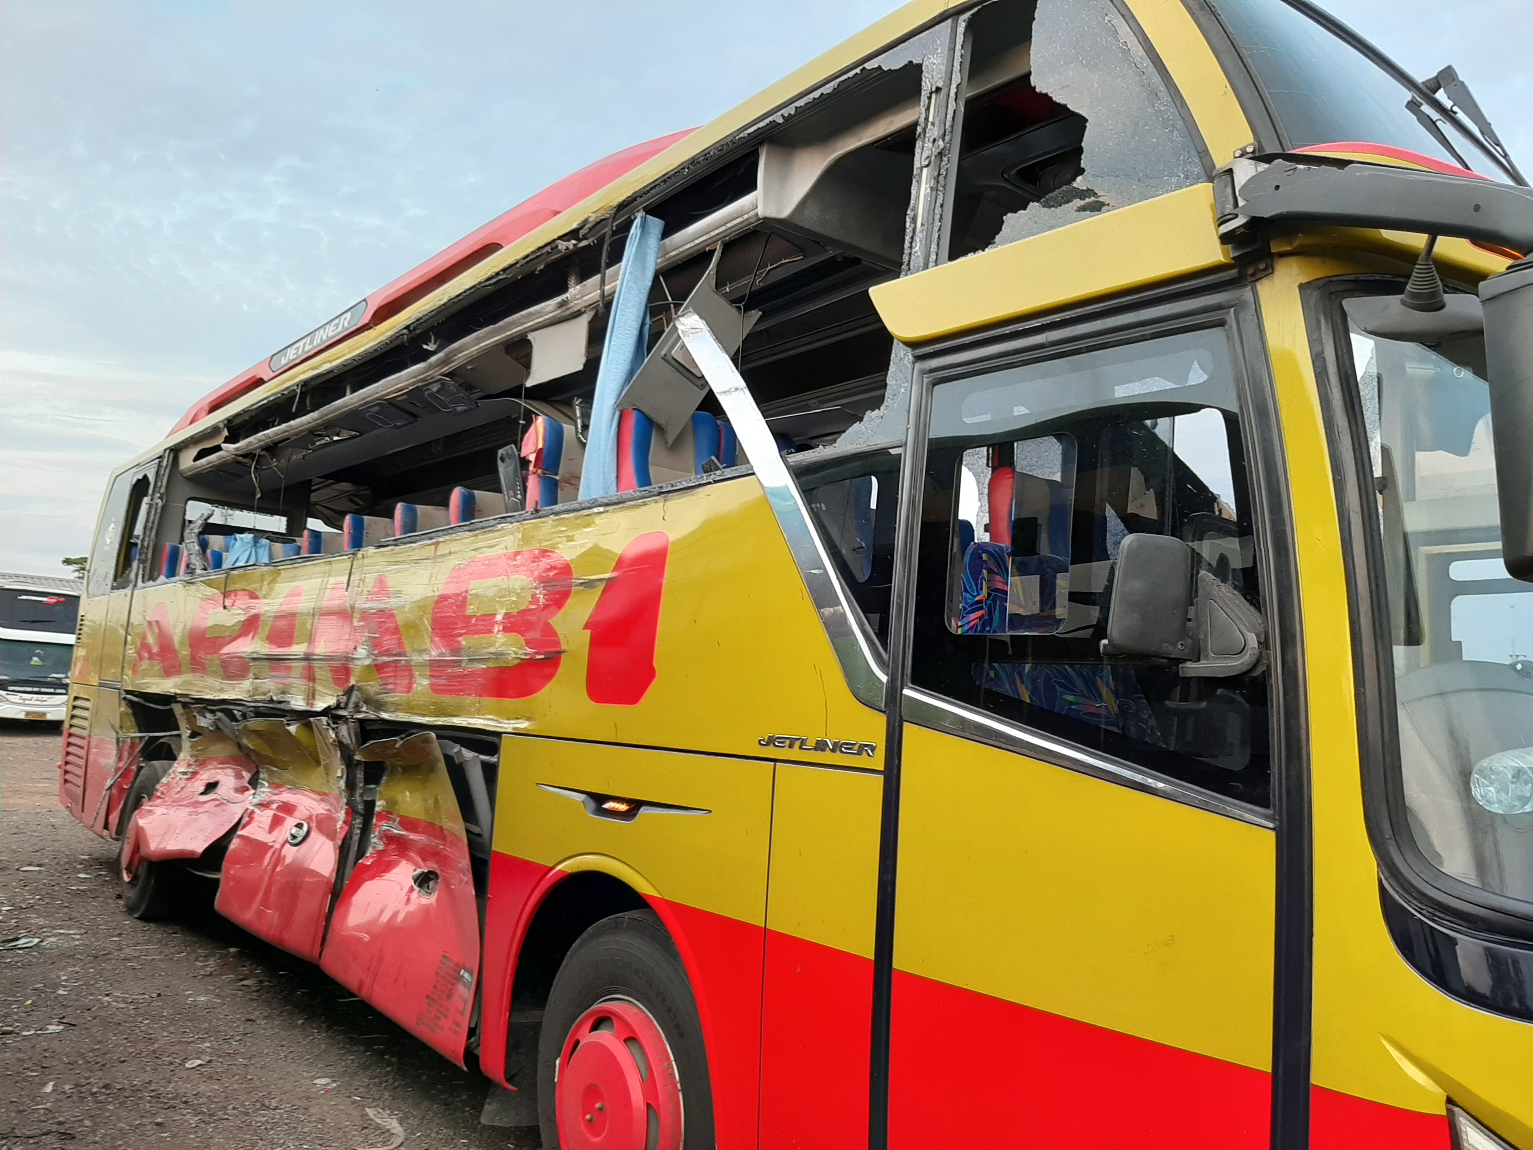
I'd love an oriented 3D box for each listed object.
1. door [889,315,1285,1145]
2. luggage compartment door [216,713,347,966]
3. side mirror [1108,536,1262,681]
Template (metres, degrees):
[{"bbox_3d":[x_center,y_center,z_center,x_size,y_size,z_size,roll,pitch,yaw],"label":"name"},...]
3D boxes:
[{"bbox_3d":[0.575,0.435,2.175,0.100,1.860,0.860,8,-8,-39],"label":"door"},{"bbox_3d":[-2.380,1.224,5.652,0.210,1.050,1.600,8,-8,-39],"label":"luggage compartment door"},{"bbox_3d":[0.688,0.052,1.902,0.170,0.230,0.210,8,-8,-39],"label":"side mirror"}]

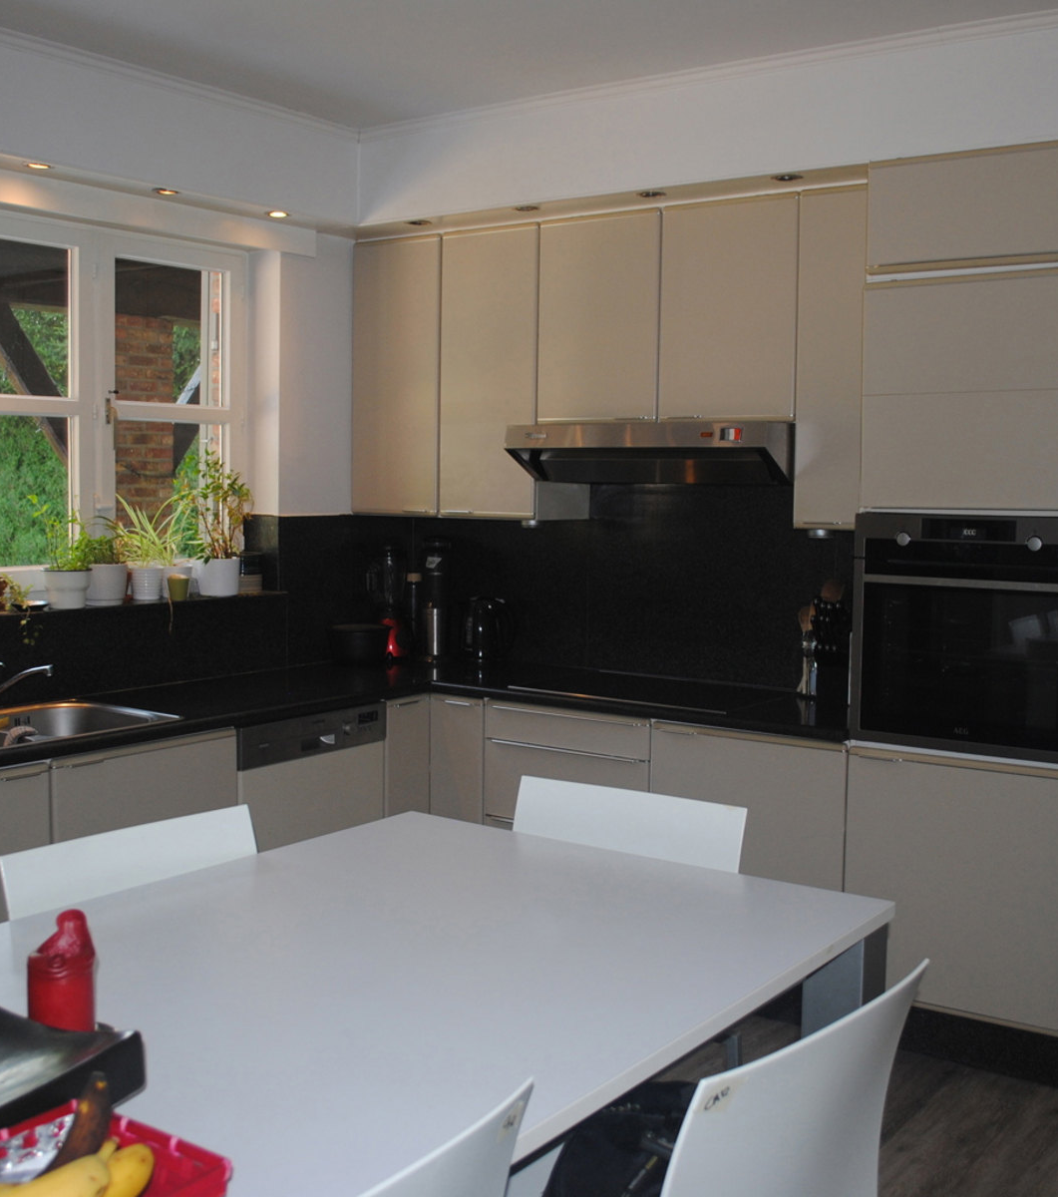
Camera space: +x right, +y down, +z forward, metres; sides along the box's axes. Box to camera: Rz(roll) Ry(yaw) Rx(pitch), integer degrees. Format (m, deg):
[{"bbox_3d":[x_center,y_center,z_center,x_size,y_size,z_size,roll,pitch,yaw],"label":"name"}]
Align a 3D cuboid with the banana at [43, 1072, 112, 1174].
[{"bbox_3d":[-0.473,0.539,1.340,0.045,0.055,0.165,2,36,20],"label":"banana"}]

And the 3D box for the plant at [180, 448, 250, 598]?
[{"bbox_3d":[-1.050,-0.256,4.545,0.210,0.495,0.200,1,5,0],"label":"plant"}]

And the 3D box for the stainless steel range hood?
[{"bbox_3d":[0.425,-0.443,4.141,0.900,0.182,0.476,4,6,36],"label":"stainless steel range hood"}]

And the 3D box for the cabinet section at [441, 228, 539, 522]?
[{"bbox_3d":[-0.028,-0.753,4.594,0.407,0.950,0.366,4,6,36],"label":"cabinet section"}]

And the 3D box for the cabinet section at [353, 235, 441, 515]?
[{"bbox_3d":[-0.378,-0.787,4.911,0.408,0.960,0.325,4,6,36],"label":"cabinet section"}]

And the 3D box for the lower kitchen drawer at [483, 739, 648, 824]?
[{"bbox_3d":[0.249,0.583,4.353,0.620,0.257,0.511,4,6,36],"label":"lower kitchen drawer"}]

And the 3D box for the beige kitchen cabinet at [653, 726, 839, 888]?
[{"bbox_3d":[0.767,0.678,3.996,0.607,0.634,0.575,4,6,36],"label":"beige kitchen cabinet"}]

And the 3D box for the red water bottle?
[{"bbox_3d":[-0.607,0.485,1.739,0.083,0.165,0.083,4,6,36],"label":"red water bottle"}]

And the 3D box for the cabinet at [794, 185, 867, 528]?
[{"bbox_3d":[0.950,-0.689,3.952,0.196,0.965,0.325,4,6,36],"label":"cabinet"}]

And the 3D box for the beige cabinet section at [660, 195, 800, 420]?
[{"bbox_3d":[0.685,-0.865,4.132,0.462,0.648,0.325,4,6,36],"label":"beige cabinet section"}]

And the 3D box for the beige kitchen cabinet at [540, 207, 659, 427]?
[{"bbox_3d":[0.312,-0.892,4.402,0.461,0.648,0.325,4,6,36],"label":"beige kitchen cabinet"}]

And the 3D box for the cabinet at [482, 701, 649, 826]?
[{"bbox_3d":[0.273,0.643,4.353,0.613,0.634,0.575,4,6,36],"label":"cabinet"}]

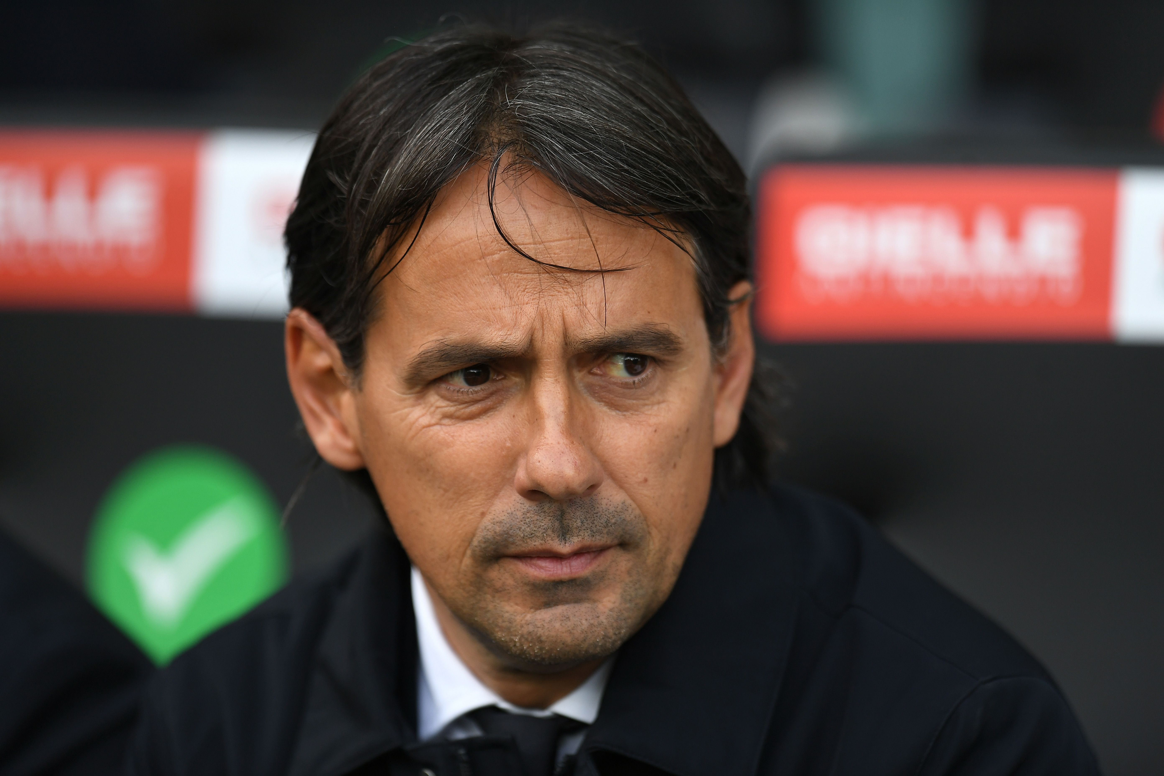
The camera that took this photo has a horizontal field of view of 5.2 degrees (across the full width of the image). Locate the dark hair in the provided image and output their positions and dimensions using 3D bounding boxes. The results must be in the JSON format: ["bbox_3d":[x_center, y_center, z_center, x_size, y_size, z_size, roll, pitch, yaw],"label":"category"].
[{"bbox_3d":[-0.024,-0.050,5.150,0.188,0.200,0.215,-4,7,-8],"label":"dark hair"}]

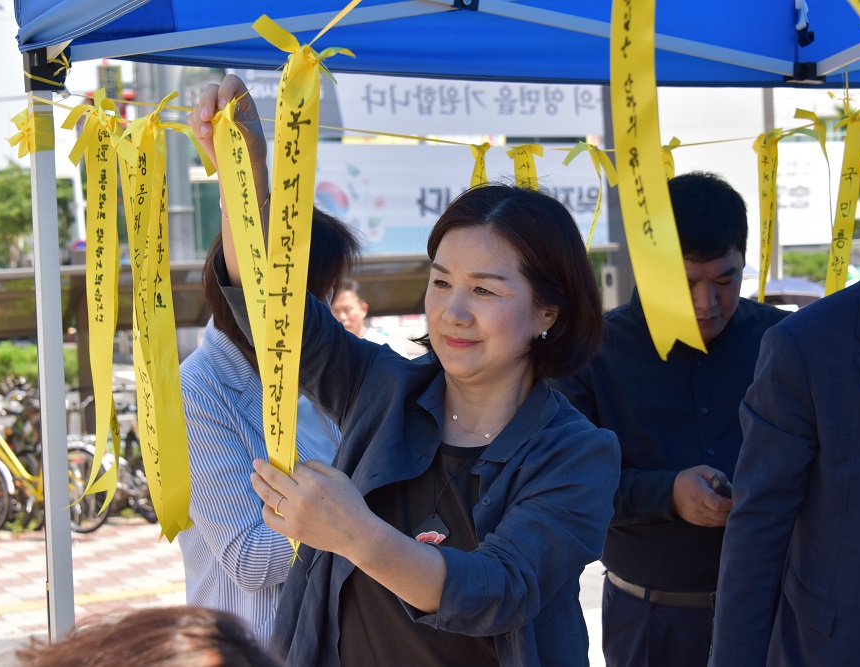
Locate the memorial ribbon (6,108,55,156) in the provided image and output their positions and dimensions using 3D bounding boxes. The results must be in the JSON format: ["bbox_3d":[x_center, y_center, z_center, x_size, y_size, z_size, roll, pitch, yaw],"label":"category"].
[{"bbox_3d":[-0.591,-0.298,2.680,0.075,0.073,0.055,-2,1,-11],"label":"memorial ribbon"}]

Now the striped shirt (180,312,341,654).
[{"bbox_3d":[-0.215,0.285,2.850,0.280,0.640,0.410,-2,1,31],"label":"striped shirt"}]

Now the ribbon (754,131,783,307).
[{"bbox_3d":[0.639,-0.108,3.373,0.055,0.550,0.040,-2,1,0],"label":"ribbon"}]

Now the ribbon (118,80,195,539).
[{"bbox_3d":[-0.415,-0.026,2.740,0.115,0.680,0.080,-2,1,-9],"label":"ribbon"}]

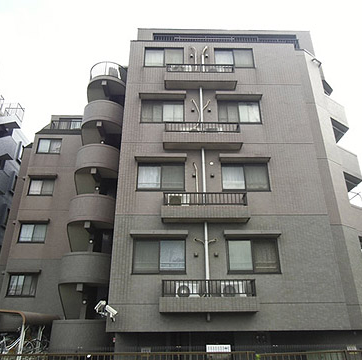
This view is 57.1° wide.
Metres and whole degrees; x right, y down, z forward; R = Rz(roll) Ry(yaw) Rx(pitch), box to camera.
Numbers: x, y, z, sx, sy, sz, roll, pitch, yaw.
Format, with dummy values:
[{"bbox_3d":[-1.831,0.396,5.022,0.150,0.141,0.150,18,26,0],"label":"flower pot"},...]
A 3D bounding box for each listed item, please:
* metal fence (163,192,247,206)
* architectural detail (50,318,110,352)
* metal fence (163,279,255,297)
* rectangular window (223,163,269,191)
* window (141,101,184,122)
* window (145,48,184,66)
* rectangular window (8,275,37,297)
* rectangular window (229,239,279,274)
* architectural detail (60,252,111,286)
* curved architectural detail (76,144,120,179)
[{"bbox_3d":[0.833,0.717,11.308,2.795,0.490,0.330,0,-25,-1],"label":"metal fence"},{"bbox_3d":[-4.321,6.916,14.497,2.921,1.377,1.924,0,-25,-1],"label":"architectural detail"},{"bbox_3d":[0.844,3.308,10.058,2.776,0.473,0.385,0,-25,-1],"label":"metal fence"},{"bbox_3d":[2.351,-0.083,12.069,1.718,1.126,0.120,0,-25,-1],"label":"rectangular window"},{"bbox_3d":[-0.712,-2.683,13.227,1.718,1.126,0.120,0,-25,-1],"label":"window"},{"bbox_3d":[-0.718,-5.243,14.402,1.709,1.092,0.157,0,-25,-1],"label":"window"},{"bbox_3d":[-8.270,5.540,17.437,1.539,1.168,0.157,0,-25,-1],"label":"rectangular window"},{"bbox_3d":[2.361,2.505,10.861,1.718,1.126,0.120,0,-25,-1],"label":"rectangular window"},{"bbox_3d":[-4.329,4.307,15.717,2.921,1.317,1.924,0,-25,-1],"label":"architectural detail"},{"bbox_3d":[-4.476,-0.993,17.911,2.468,1.346,1.408,0,-25,-1],"label":"curved architectural detail"}]

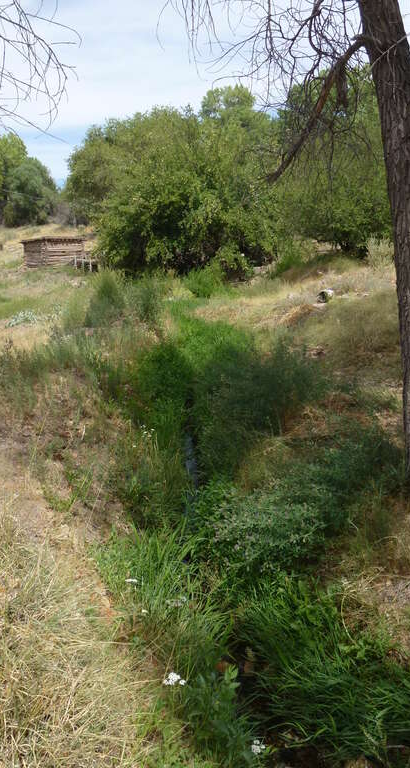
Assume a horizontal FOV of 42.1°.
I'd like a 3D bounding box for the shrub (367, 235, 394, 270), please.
[{"bbox_3d":[6.097,-4.564,18.500,1.042,1.080,0.990,0,15,0],"label":"shrub"}]

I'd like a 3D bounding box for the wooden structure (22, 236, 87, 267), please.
[{"bbox_3d":[-9.793,-8.552,34.500,2.636,1.902,2.929,14,20,42],"label":"wooden structure"}]

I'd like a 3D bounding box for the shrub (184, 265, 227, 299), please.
[{"bbox_3d":[0.015,-3.076,16.000,1.322,1.006,1.256,0,15,0],"label":"shrub"}]

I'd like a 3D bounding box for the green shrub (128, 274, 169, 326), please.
[{"bbox_3d":[-1.166,-1.727,10.800,0.811,1.047,0.771,0,15,0],"label":"green shrub"}]

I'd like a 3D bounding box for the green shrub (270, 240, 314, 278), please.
[{"bbox_3d":[2.680,-3.852,16.500,1.363,1.147,1.295,0,15,0],"label":"green shrub"}]

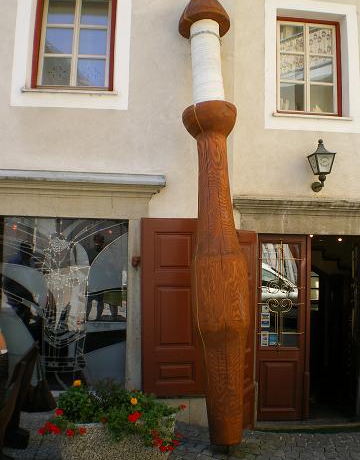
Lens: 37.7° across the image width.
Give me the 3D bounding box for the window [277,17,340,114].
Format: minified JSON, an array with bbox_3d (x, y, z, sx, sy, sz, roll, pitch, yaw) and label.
[{"bbox_3d":[1.561,-1.963,6.361,0.805,1.222,0.100,2,-6,-7],"label":"window"}]

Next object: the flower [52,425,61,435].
[{"bbox_3d":[-0.984,1.590,4.200,0.065,0.075,0.060,2,-5,-4],"label":"flower"}]

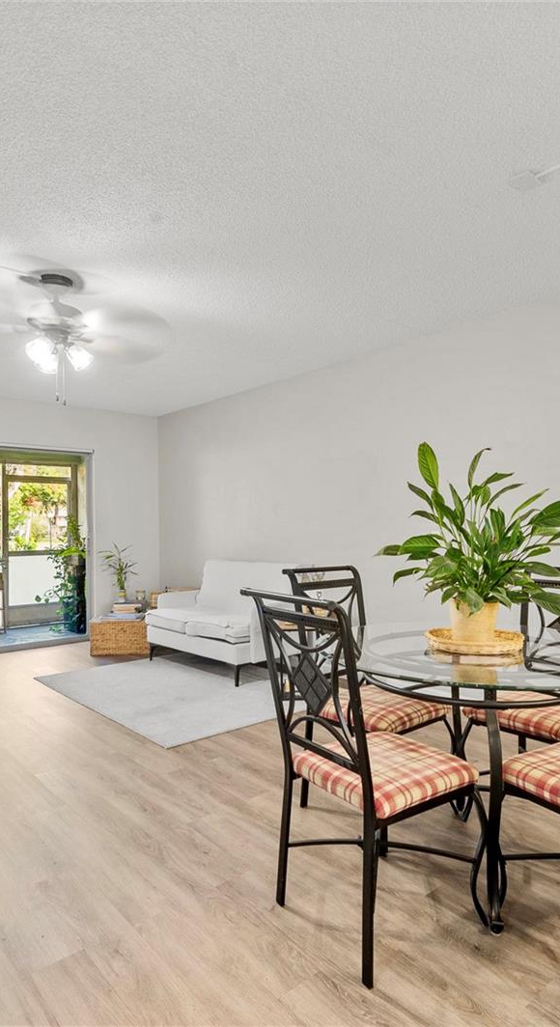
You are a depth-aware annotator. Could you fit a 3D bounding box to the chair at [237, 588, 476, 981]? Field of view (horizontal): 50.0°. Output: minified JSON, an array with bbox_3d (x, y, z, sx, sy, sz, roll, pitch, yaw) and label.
[{"bbox_3d":[0.248,0.716,1.801,0.585,0.988,0.464,0,-2,-33],"label":"chair"}]

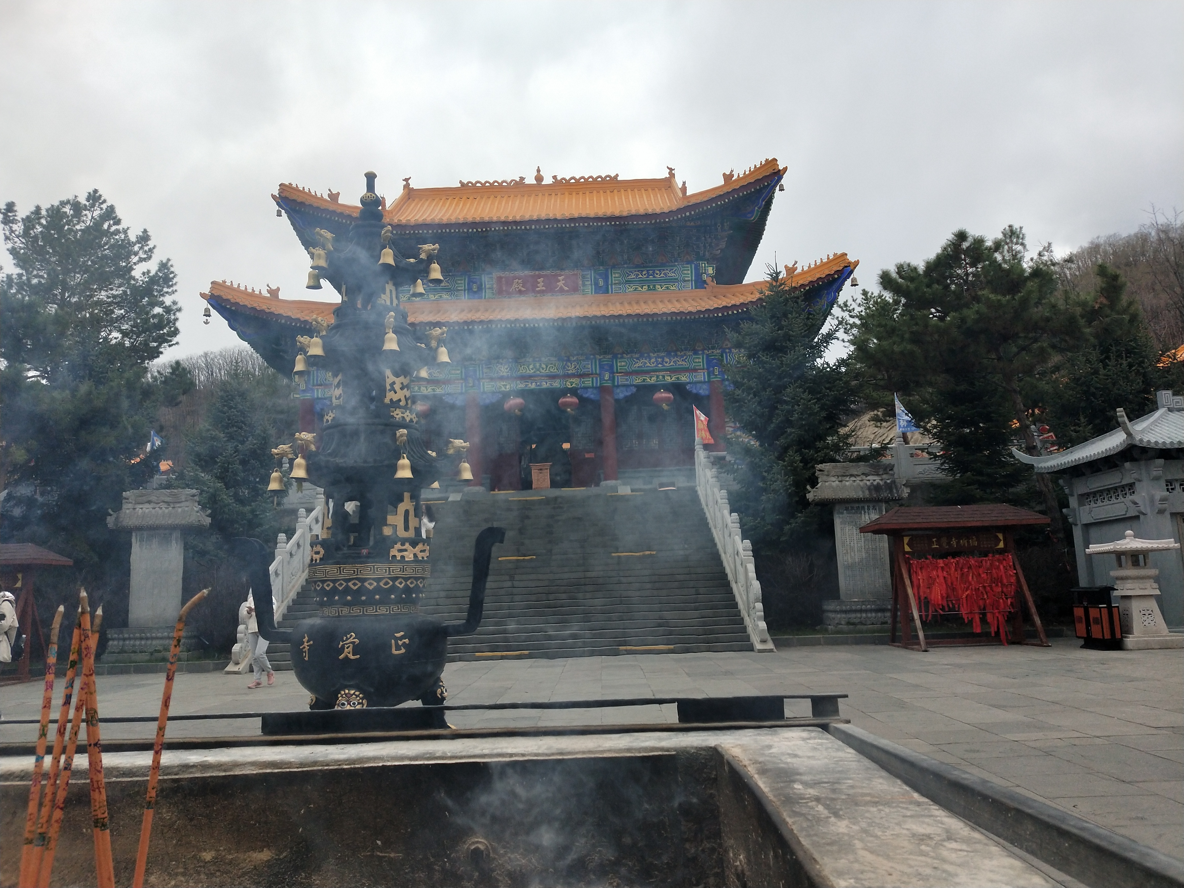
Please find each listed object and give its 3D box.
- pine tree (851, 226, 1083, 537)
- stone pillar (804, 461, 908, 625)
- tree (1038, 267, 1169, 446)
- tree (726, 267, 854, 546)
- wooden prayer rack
[{"bbox_3d":[9.570,-1.012,20.118,5.600,9.642,5.200,-2,-9,0],"label":"pine tree"},{"bbox_3d":[5.946,2.245,17.598,1.980,3.665,0.850,-2,-9,0],"label":"stone pillar"},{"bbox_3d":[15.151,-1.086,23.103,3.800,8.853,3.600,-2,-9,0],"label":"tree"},{"bbox_3d":[5.331,-0.468,20.993,3.350,9.156,3.300,-2,-9,0],"label":"tree"},{"bbox_3d":[7.058,2.521,15.106,3.100,2.670,1.650,-2,-9,0],"label":"wooden prayer rack"}]

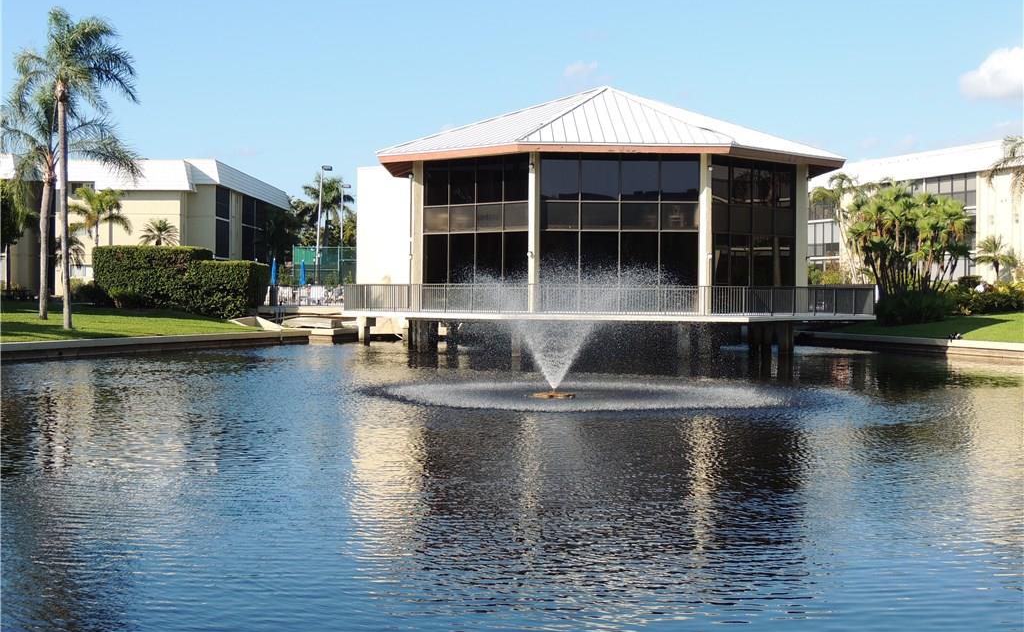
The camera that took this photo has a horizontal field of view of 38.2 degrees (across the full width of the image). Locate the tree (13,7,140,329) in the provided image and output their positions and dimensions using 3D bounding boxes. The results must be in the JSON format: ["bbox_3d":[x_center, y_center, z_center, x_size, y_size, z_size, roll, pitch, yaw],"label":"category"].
[{"bbox_3d":[-15.882,-5.398,53.916,4.600,11.720,4.600,0,1,0],"label":"tree"}]

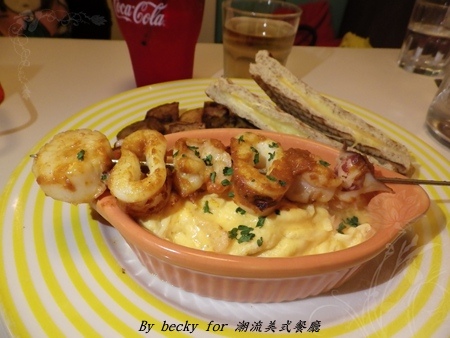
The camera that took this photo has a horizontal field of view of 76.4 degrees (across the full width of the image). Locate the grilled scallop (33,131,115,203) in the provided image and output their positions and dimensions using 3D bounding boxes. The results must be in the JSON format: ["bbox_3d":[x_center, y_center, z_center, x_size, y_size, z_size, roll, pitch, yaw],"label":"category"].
[{"bbox_3d":[-0.080,-0.001,0.153,0.037,0.018,0.037,3,44,-2],"label":"grilled scallop"}]

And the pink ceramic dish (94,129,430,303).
[{"bbox_3d":[0.011,0.022,0.176,0.205,0.042,0.118,4,37,2],"label":"pink ceramic dish"}]

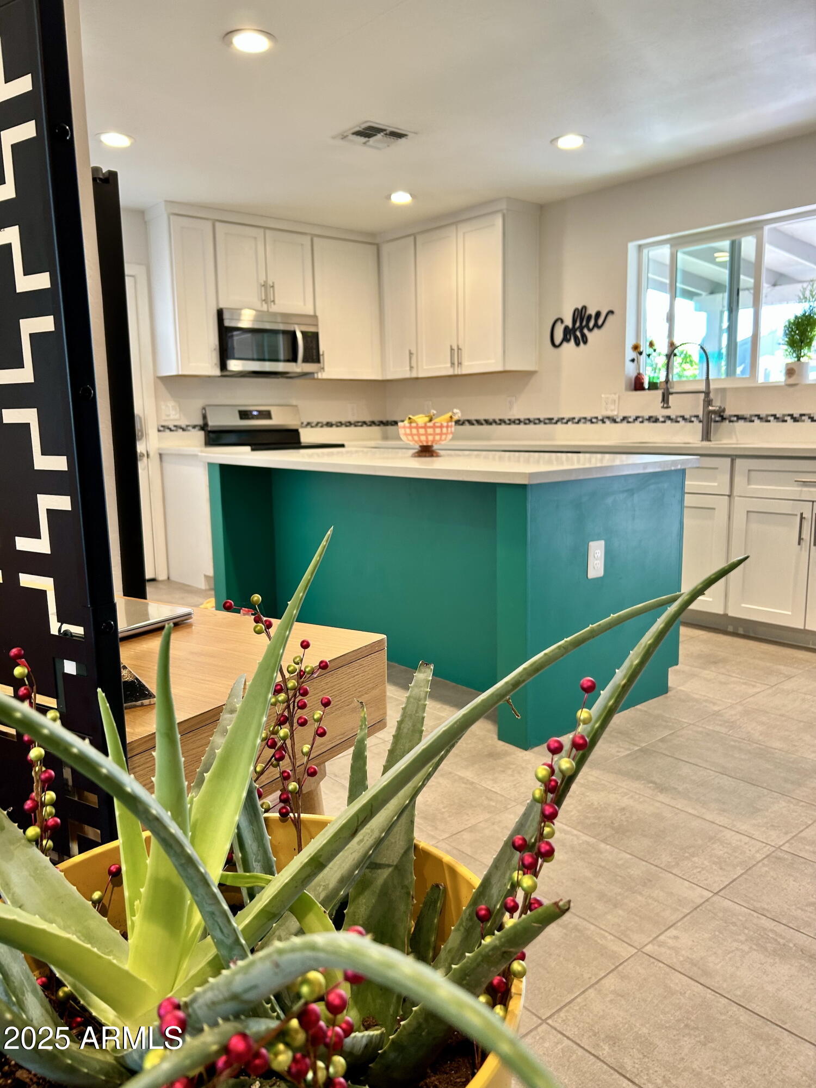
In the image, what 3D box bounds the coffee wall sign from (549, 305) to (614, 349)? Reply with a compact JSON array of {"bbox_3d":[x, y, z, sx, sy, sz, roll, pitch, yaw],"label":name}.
[{"bbox_3d":[1.098,-1.382,5.199,0.020,0.250,0.500,-8,12,-40],"label":"coffee wall sign"}]

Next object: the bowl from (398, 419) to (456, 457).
[{"bbox_3d":[0.078,-0.478,3.691,0.255,0.160,0.255,-1,9,0],"label":"bowl"}]

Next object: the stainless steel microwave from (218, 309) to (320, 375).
[{"bbox_3d":[-1.034,-1.396,5.743,0.756,0.411,0.415,-8,12,-40],"label":"stainless steel microwave"}]

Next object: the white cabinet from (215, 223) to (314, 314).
[{"bbox_3d":[-1.068,-1.879,5.698,0.752,0.559,0.335,-8,12,-40],"label":"white cabinet"}]

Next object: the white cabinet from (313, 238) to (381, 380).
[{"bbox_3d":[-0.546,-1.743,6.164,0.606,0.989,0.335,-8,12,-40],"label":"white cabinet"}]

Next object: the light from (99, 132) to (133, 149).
[{"bbox_3d":[-1.411,-1.956,3.967,0.185,0.030,0.185,-1,9,0],"label":"light"}]

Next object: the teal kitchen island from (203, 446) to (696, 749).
[{"bbox_3d":[0.028,0.051,3.788,0.988,0.914,2.255,-8,12,-40],"label":"teal kitchen island"}]

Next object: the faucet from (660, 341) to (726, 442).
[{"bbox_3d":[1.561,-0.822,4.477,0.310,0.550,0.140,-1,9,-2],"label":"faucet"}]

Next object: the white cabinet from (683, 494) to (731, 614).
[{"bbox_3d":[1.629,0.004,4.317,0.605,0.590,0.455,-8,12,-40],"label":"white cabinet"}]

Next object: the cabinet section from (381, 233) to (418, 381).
[{"bbox_3d":[0.053,-1.723,6.072,0.327,0.984,0.397,-8,11,-39],"label":"cabinet section"}]

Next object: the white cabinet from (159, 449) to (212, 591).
[{"bbox_3d":[-1.358,-0.176,5.501,0.305,0.876,0.625,-8,12,-40],"label":"white cabinet"}]

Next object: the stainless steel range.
[{"bbox_3d":[-0.927,-0.387,5.790,0.759,1.190,0.700,-8,12,-40],"label":"stainless steel range"}]

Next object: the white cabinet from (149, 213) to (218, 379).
[{"bbox_3d":[-1.471,-1.607,5.392,0.315,0.989,0.335,-8,12,-40],"label":"white cabinet"}]

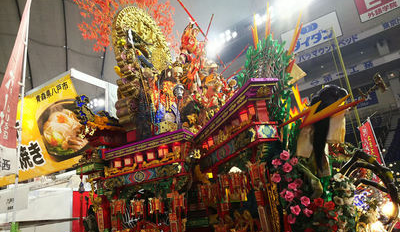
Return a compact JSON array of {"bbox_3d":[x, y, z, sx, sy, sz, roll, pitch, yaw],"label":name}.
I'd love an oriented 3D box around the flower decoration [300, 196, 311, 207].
[{"bbox_3d":[1.048,0.850,3.100,0.095,0.097,0.070,-11,-19,16],"label":"flower decoration"}]

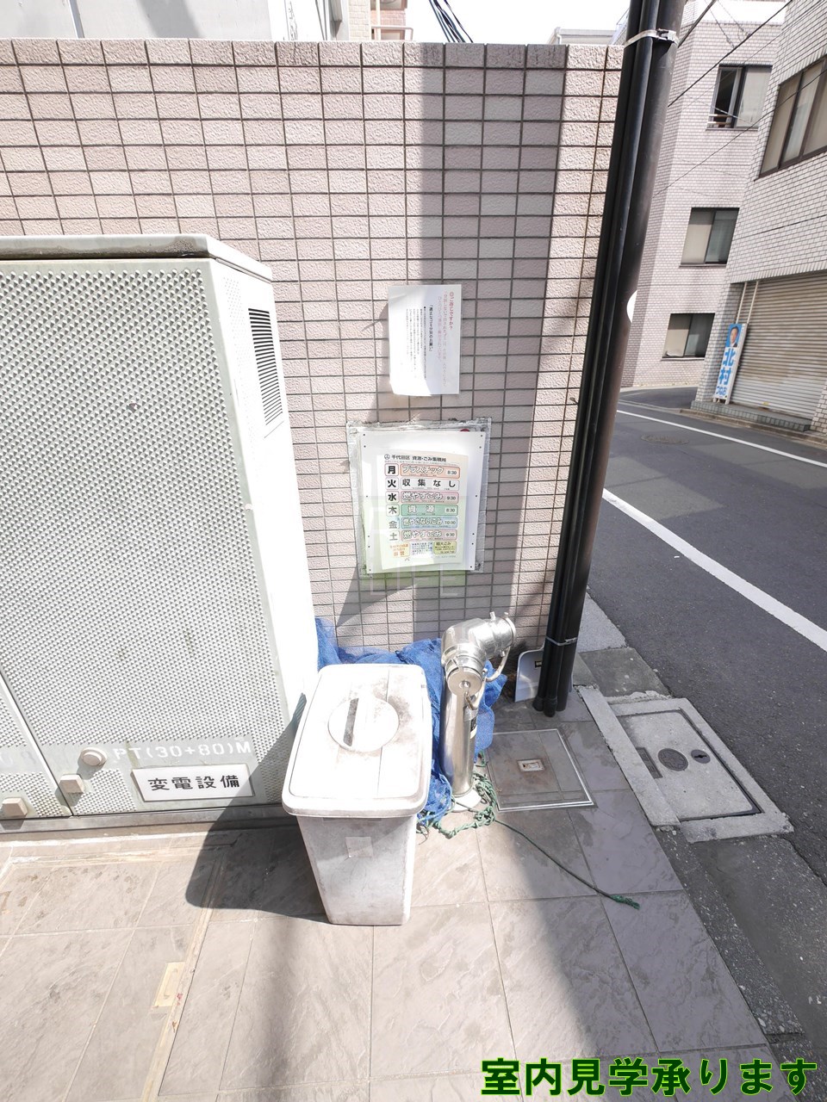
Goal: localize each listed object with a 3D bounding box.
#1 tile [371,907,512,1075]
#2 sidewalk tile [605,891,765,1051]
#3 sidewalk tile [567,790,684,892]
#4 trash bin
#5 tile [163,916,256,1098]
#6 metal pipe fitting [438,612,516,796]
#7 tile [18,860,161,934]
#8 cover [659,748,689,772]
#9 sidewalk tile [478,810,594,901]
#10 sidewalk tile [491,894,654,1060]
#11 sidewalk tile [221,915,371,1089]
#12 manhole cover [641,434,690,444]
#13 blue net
[{"bbox_3d":[0.056,1.015,1.055,0.298,0.020,0.298,-2,24,-3],"label":"tile"},{"bbox_3d":[0.619,0.980,1.065,0.227,0.020,0.296,-3,24,-2],"label":"sidewalk tile"},{"bbox_3d":[0.606,0.856,1.330,0.236,0.015,0.296,-2,25,-3],"label":"sidewalk tile"},{"bbox_3d":[-0.109,0.647,1.166,0.297,0.536,0.415,-1,25,1],"label":"trash bin"},{"bbox_3d":[-0.457,1.035,1.030,0.119,0.020,0.296,-3,24,-2],"label":"tile"},{"bbox_3d":[0.187,0.506,1.292,0.230,0.670,0.250,-2,25,-3],"label":"metal pipe fitting"},{"bbox_3d":[-0.882,0.961,1.232,0.299,0.020,0.164,-3,24,-2],"label":"tile"},{"bbox_3d":[0.918,0.745,1.577,0.096,0.012,0.096,-2,25,-3],"label":"cover"},{"bbox_3d":[0.340,0.884,1.306,0.296,0.020,0.242,-3,24,-2],"label":"sidewalk tile"},{"bbox_3d":[0.357,1.004,1.067,0.298,0.020,0.298,-2,24,-2],"label":"sidewalk tile"},{"bbox_3d":[-0.245,1.024,1.036,0.296,0.020,0.296,-3,24,-2],"label":"sidewalk tile"},{"bbox_3d":[3.920,-1.738,6.950,0.670,0.030,0.670,-2,25,-3],"label":"manhole cover"},{"bbox_3d":[0.011,0.555,1.536,0.760,0.390,0.530,-2,25,-3],"label":"blue net"}]

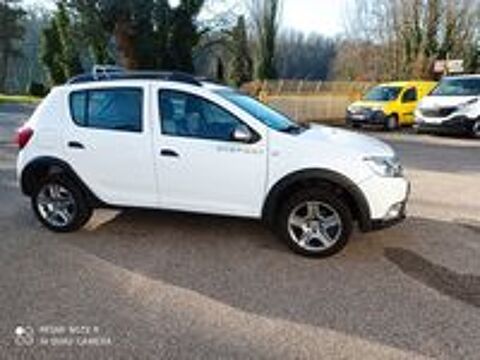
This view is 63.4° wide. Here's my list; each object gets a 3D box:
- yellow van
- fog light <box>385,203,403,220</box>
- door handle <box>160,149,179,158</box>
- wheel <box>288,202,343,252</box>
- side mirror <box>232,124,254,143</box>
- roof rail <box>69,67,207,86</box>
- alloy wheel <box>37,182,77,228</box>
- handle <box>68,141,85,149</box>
[{"bbox_3d":[6.298,-2.952,15.284,4.220,1.820,1.830,-6,15,-27],"label":"yellow van"},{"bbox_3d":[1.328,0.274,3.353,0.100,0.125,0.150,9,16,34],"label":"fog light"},{"bbox_3d":[-0.638,-0.239,3.526,0.170,0.065,0.040,3,13,13],"label":"door handle"},{"bbox_3d":[0.672,0.384,3.455,0.445,0.445,0.180,3,13,13],"label":"wheel"},{"bbox_3d":[0.025,-0.380,3.263,0.150,0.145,0.210,3,13,13],"label":"side mirror"},{"bbox_3d":[-1.044,-0.981,3.750,1.430,0.115,0.080,3,13,13],"label":"roof rail"},{"bbox_3d":[-1.851,0.234,4.017,0.445,0.445,0.180,3,13,13],"label":"alloy wheel"},{"bbox_3d":[-1.568,-0.333,3.729,0.165,0.065,0.040,3,13,13],"label":"handle"}]

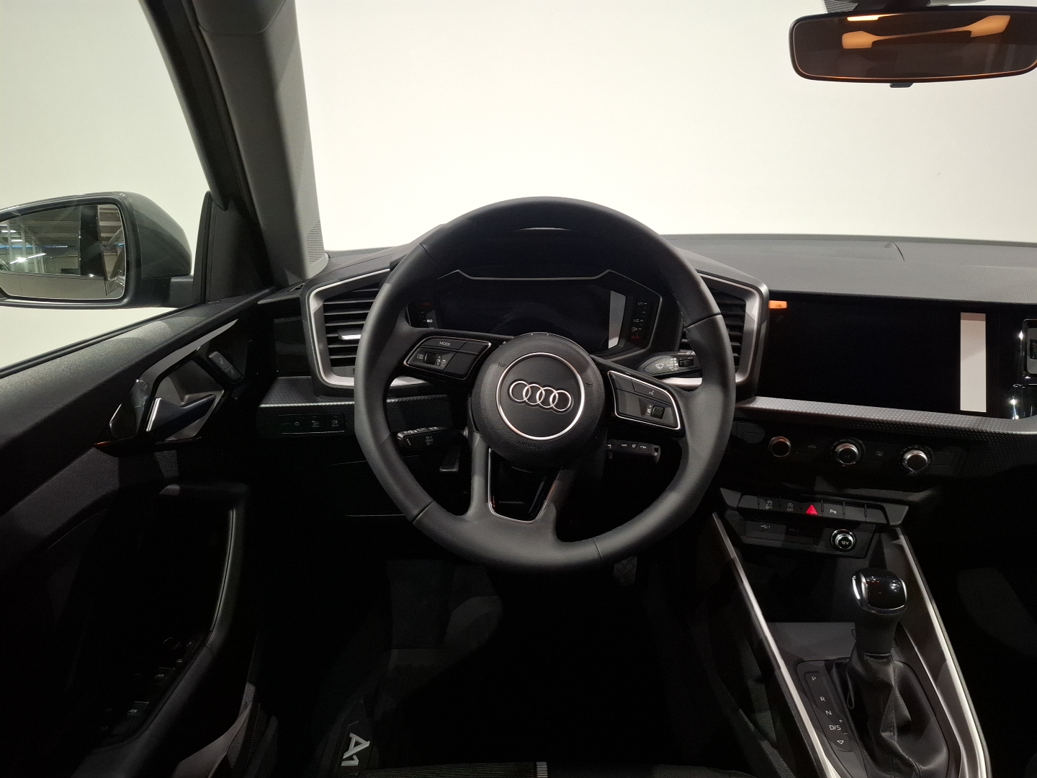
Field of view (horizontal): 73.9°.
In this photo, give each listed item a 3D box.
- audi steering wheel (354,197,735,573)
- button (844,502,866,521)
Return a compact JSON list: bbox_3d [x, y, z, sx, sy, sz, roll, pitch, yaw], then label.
[{"bbox_3d":[0.025,-0.008,0.694,0.370,0.370,0.090,12,-9,2],"label":"audi steering wheel"},{"bbox_3d":[0.396,0.146,0.813,0.024,0.018,0.009,5,-18,15],"label":"button"}]

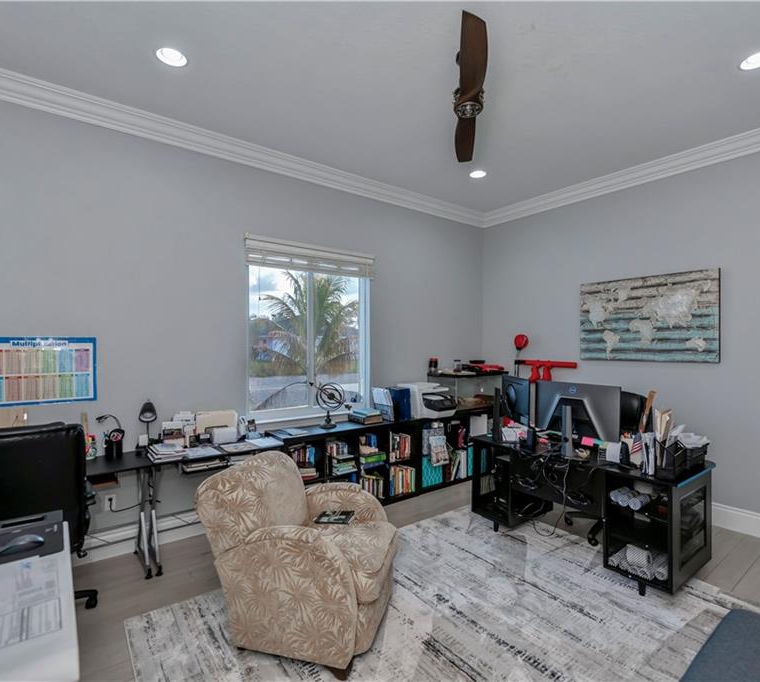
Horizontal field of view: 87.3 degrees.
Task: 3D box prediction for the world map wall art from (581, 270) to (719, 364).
[{"bbox_3d":[2.486,-0.196,3.790,0.035,0.785,1.155,0,0,-36],"label":"world map wall art"}]

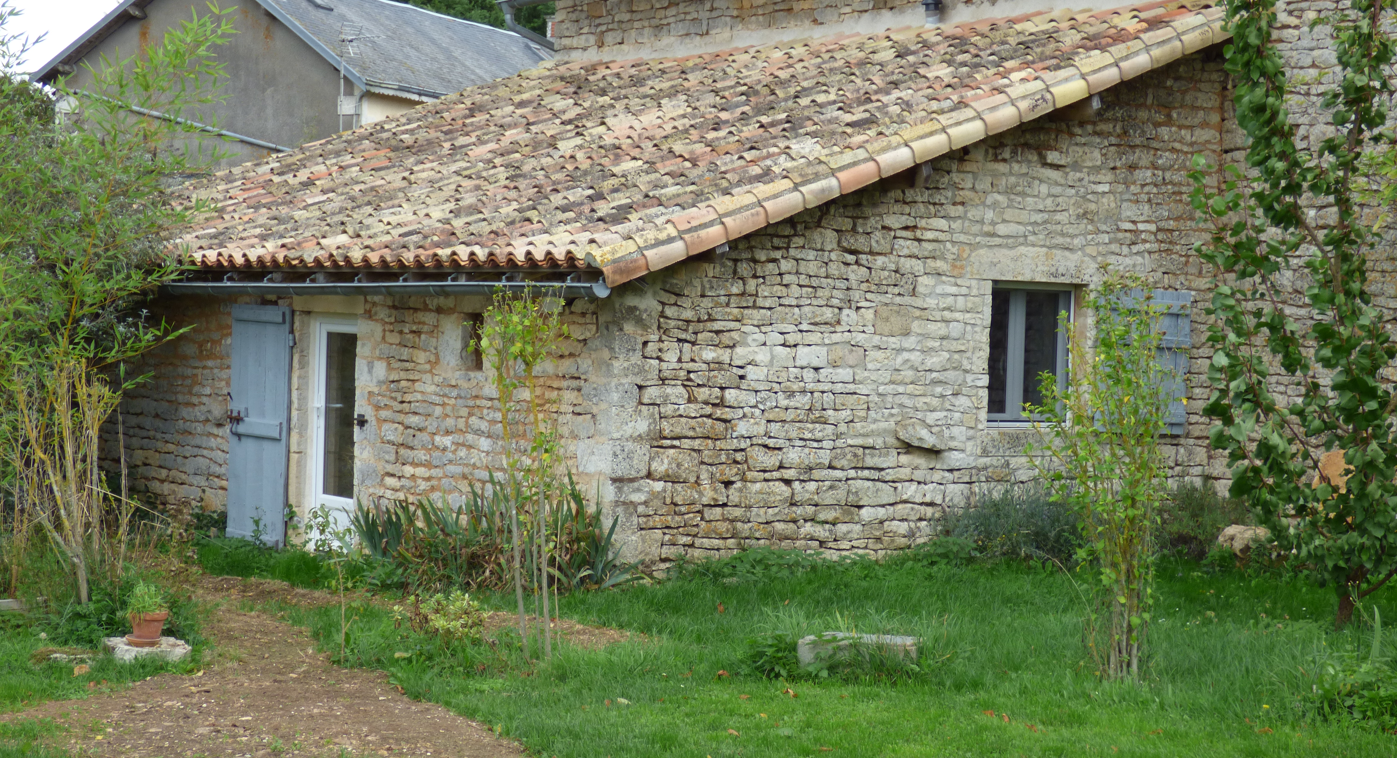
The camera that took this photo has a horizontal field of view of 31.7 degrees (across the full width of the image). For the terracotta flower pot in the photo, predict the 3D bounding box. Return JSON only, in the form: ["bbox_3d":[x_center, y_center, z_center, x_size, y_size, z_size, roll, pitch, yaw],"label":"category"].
[{"bbox_3d":[-2.662,1.211,11.900,0.190,0.168,0.190,2,1,0],"label":"terracotta flower pot"}]

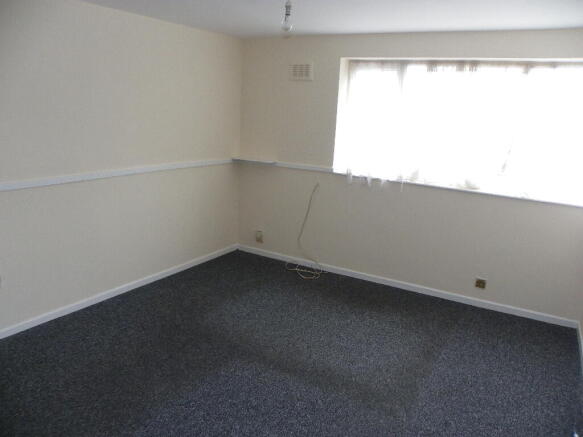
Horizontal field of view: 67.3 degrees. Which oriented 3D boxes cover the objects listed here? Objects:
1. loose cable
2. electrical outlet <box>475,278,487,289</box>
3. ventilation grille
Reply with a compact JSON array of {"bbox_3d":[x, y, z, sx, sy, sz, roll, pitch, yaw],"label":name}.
[{"bbox_3d":[0.141,0.107,4.420,0.400,0.910,0.330,10,15,30],"label":"loose cable"},{"bbox_3d":[1.639,0.566,3.789,0.090,0.087,0.015,10,15,30],"label":"electrical outlet"},{"bbox_3d":[0.097,-1.444,4.317,0.280,0.172,0.018,10,15,30],"label":"ventilation grille"}]

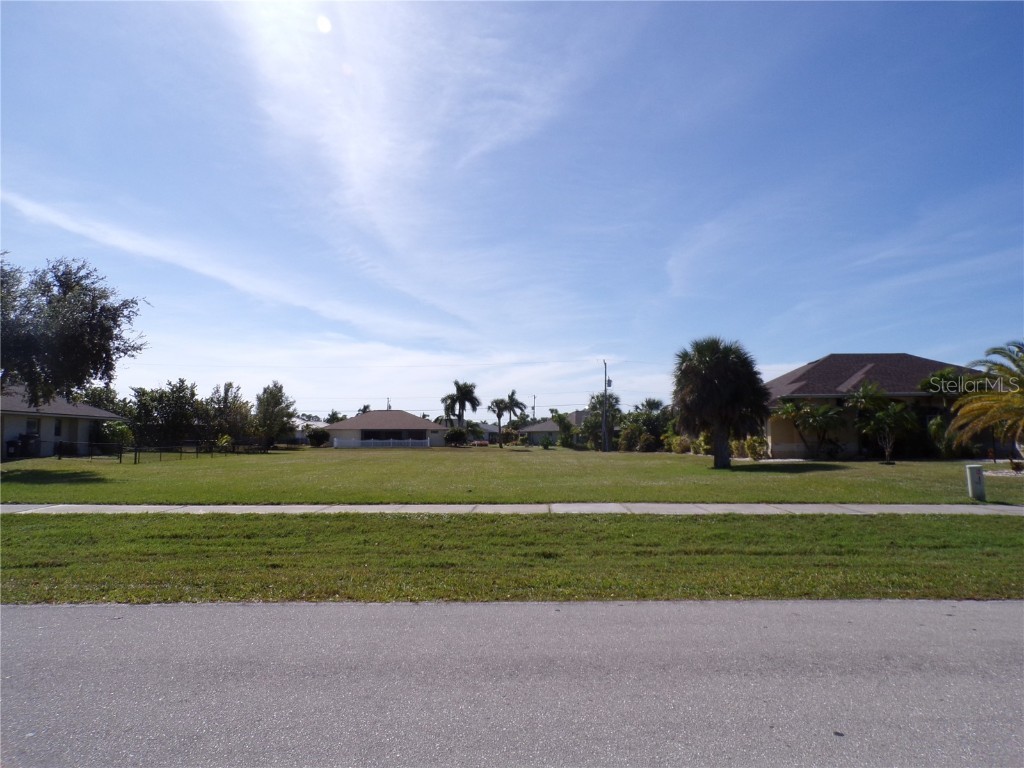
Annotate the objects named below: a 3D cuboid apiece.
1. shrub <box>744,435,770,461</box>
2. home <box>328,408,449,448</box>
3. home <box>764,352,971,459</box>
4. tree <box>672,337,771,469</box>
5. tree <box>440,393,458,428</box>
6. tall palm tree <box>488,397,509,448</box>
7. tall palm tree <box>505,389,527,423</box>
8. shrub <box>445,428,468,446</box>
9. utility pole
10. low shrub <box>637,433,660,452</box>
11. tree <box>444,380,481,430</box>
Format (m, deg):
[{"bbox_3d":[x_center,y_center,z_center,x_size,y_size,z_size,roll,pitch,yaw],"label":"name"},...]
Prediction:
[{"bbox_3d":[11.725,3.064,33.866,1.250,1.160,1.250,0,-4,2],"label":"shrub"},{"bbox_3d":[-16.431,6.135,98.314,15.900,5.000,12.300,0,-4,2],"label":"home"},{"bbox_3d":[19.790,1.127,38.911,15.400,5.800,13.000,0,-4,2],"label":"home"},{"bbox_3d":[8.416,0.730,28.325,3.850,5.250,3.850,0,-4,2],"label":"tree"},{"bbox_3d":[-9.260,5.271,104.900,3.200,7.750,3.200,0,-4,2],"label":"tree"},{"bbox_3d":[-1.516,4.734,85.887,2.600,6.090,2.600,0,-4,2],"label":"tall palm tree"},{"bbox_3d":[0.487,5.368,114.922,4.200,9.140,4.200,0,-4,2],"label":"tall palm tree"},{"bbox_3d":[-7.100,6.887,90.739,3.000,2.270,3.000,0,-4,2],"label":"shrub"},{"bbox_3d":[9.002,2.125,68.033,0.320,8.700,0.320,0,-4,2],"label":"utility pole"},{"bbox_3d":[12.230,5.246,63.786,1.950,1.680,1.950,0,-4,2],"label":"low shrub"},{"bbox_3d":[-7.131,4.226,102.974,5.000,9.500,5.000,0,-4,2],"label":"tree"}]

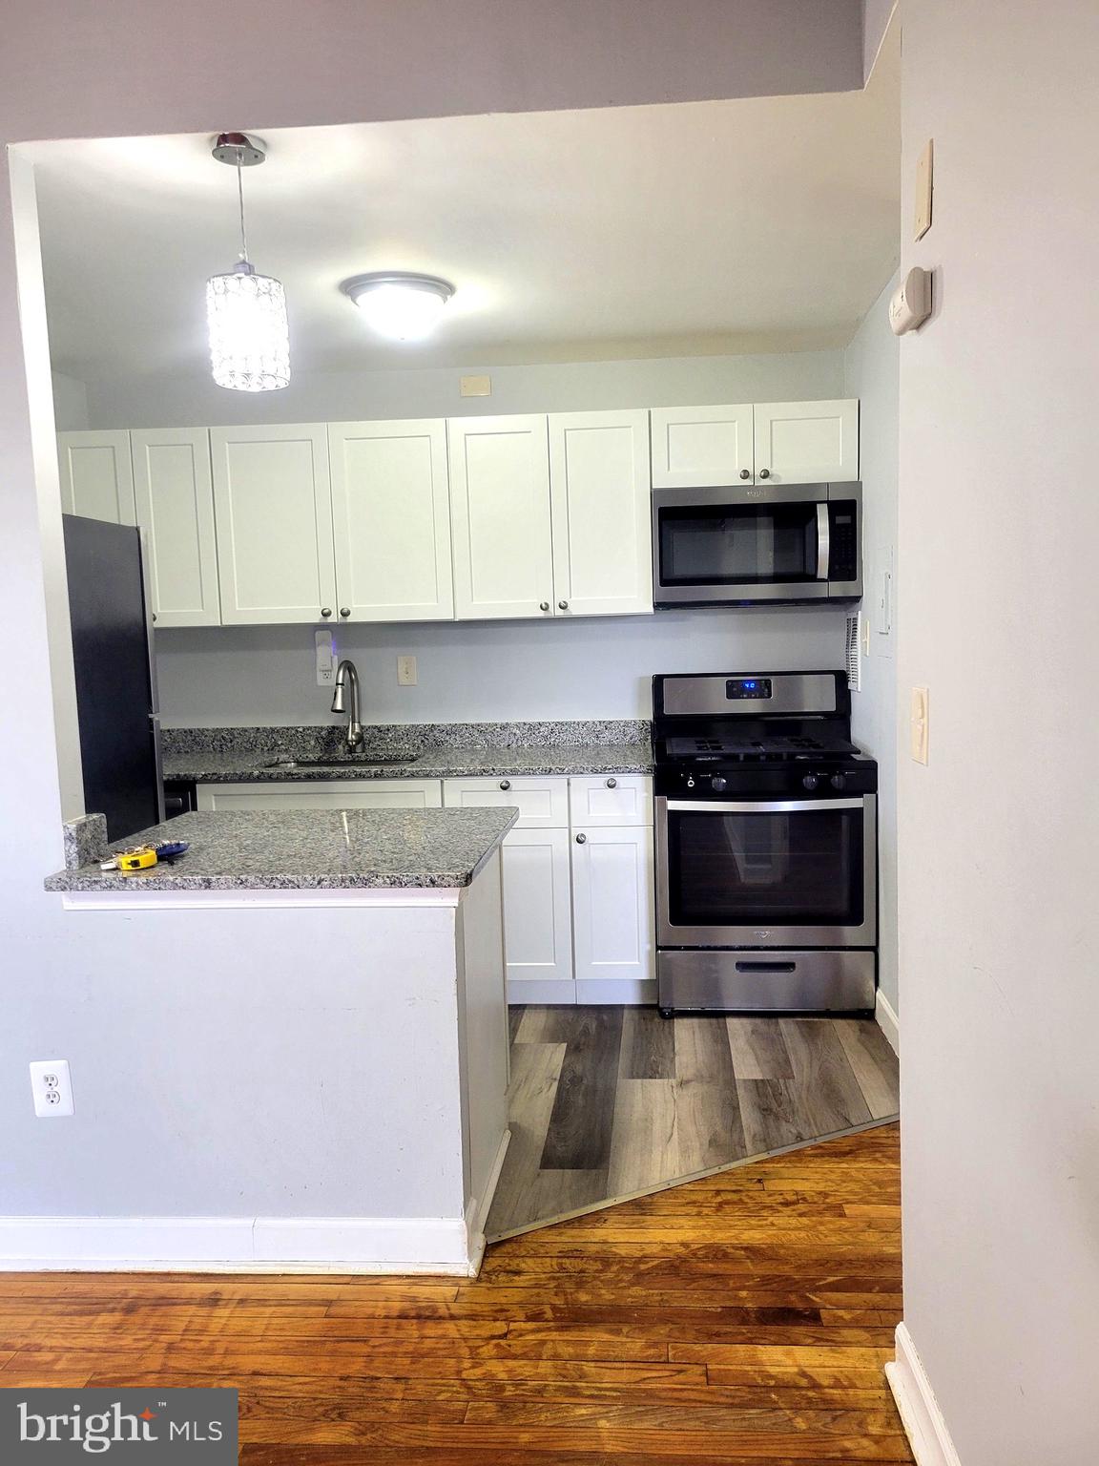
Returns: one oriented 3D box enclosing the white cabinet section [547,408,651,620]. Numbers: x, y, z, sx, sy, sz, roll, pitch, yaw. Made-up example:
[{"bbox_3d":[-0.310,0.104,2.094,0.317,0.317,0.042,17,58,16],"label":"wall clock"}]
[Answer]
[{"bbox_3d":[0.209,-0.838,4.310,0.379,0.757,0.320,-1,6,4],"label":"white cabinet section"}]

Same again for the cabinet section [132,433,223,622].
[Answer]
[{"bbox_3d":[-1.439,-0.807,4.438,0.316,0.757,0.320,-1,6,4],"label":"cabinet section"}]

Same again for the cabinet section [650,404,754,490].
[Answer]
[{"bbox_3d":[0.582,-1.078,4.259,0.381,0.289,0.320,-1,6,4],"label":"cabinet section"}]

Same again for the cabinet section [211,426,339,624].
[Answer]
[{"bbox_3d":[-1.050,-0.815,4.408,0.465,0.757,0.320,-1,6,4],"label":"cabinet section"}]

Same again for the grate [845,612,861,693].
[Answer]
[{"bbox_3d":[1.166,-0.315,4.218,0.018,0.305,0.300,-1,6,5],"label":"grate"}]

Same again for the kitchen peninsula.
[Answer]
[{"bbox_3d":[-0.578,0.708,2.762,0.925,0.905,0.810,-1,6,4],"label":"kitchen peninsula"}]

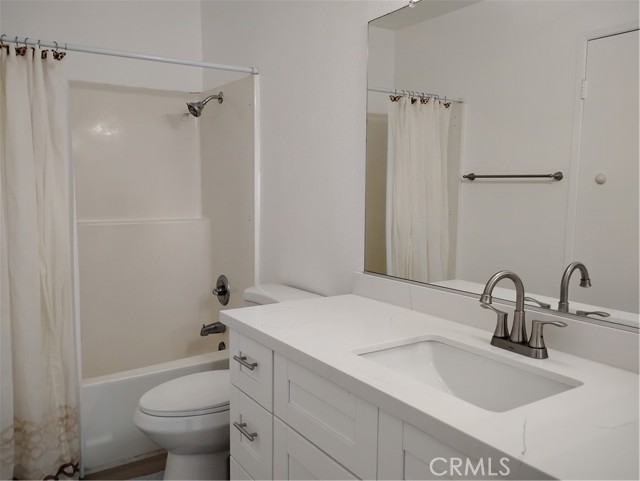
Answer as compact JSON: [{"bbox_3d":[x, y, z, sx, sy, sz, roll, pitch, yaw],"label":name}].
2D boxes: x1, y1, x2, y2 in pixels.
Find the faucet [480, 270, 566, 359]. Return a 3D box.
[{"bbox_3d":[0.468,0.181,1.302,0.181,0.214,0.252,-4,7,-34],"label":"faucet"}]

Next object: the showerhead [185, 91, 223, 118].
[{"bbox_3d":[-0.651,-0.771,2.926,0.202,0.152,0.085,-4,7,-34],"label":"showerhead"}]

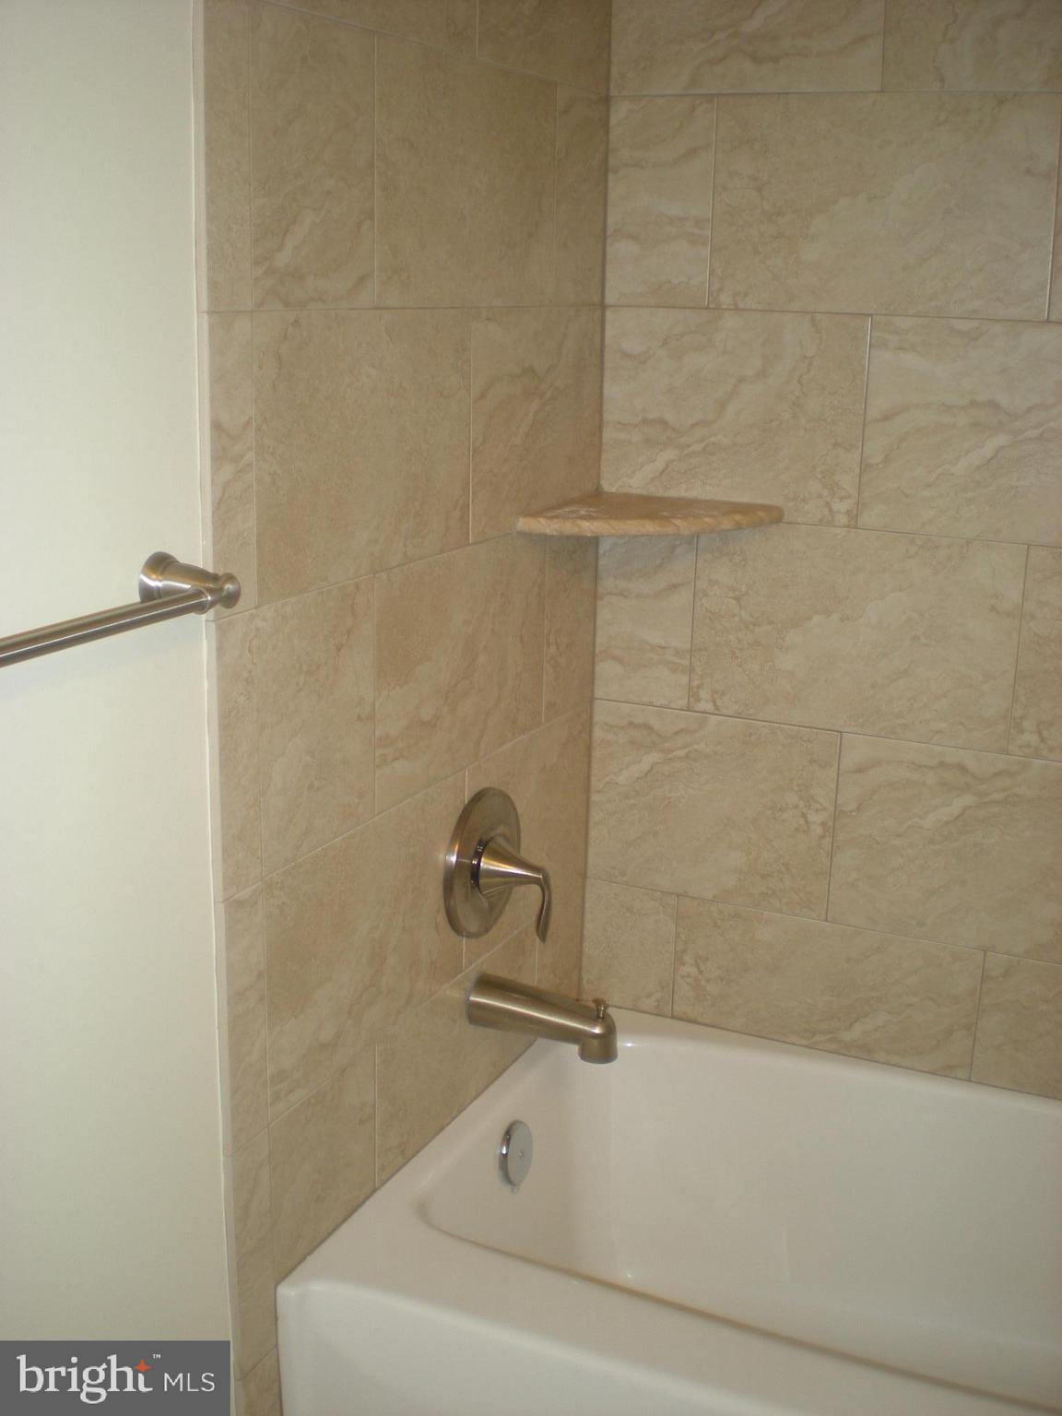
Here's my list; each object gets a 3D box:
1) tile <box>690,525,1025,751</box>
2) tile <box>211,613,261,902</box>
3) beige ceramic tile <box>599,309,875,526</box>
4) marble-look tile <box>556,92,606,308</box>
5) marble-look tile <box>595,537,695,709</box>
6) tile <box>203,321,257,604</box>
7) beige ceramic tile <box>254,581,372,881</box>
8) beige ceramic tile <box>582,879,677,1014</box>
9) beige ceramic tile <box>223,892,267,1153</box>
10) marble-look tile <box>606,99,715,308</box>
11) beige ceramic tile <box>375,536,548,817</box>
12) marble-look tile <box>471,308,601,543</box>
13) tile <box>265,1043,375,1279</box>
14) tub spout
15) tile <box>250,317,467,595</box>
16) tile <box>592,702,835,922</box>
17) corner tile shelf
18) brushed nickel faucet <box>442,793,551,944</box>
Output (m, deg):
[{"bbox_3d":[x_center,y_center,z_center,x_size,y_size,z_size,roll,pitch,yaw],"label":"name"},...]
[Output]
[{"bbox_3d":[0.392,-0.092,1.907,0.404,0.253,0.010,8,17,24],"label":"tile"},{"bbox_3d":[-0.260,0.042,1.354,0.010,0.253,0.059,8,17,24],"label":"tile"},{"bbox_3d":[0.242,-0.357,1.896,0.336,0.251,0.009,8,17,24],"label":"beige ceramic tile"},{"bbox_3d":[0.056,-0.600,1.832,0.009,0.251,0.150,8,17,24],"label":"marble-look tile"},{"bbox_3d":[0.148,-0.128,2.018,0.137,0.253,0.010,8,17,24],"label":"marble-look tile"},{"bbox_3d":[-0.254,-0.202,1.288,0.010,0.253,0.059,8,17,24],"label":"tile"},{"bbox_3d":[-0.204,0.012,1.469,0.010,0.253,0.201,8,17,24],"label":"beige ceramic tile"},{"bbox_3d":[0.138,0.327,2.142,0.137,0.181,0.010,8,17,24],"label":"beige ceramic tile"},{"bbox_3d":[-0.261,0.283,1.421,0.009,0.251,0.057,8,17,24],"label":"beige ceramic tile"},{"bbox_3d":[0.156,-0.609,1.873,0.134,0.251,0.009,8,17,24],"label":"marble-look tile"},{"bbox_3d":[-0.073,-0.056,1.723,0.009,0.251,0.394,8,17,24],"label":"beige ceramic tile"},{"bbox_3d":[0.008,-0.341,1.823,0.010,0.253,0.352,8,17,24],"label":"marble-look tile"},{"bbox_3d":[-0.212,0.464,1.595,0.010,0.181,0.201,8,17,24],"label":"tile"},{"bbox_3d":[0.019,0.366,1.836,0.178,0.080,0.058,8,17,24],"label":"tub spout"},{"bbox_3d":[-0.153,-0.254,1.484,0.009,0.251,0.392,8,17,24],"label":"tile"},{"bbox_3d":[0.233,0.129,2.030,0.336,0.251,0.009,8,17,24],"label":"tile"},{"bbox_3d":[0.143,-0.223,1.837,0.243,0.020,0.243,8,17,24],"label":"corner tile shelf"},{"bbox_3d":[-0.018,0.188,1.809,0.093,0.178,0.177,8,17,24],"label":"brushed nickel faucet"}]

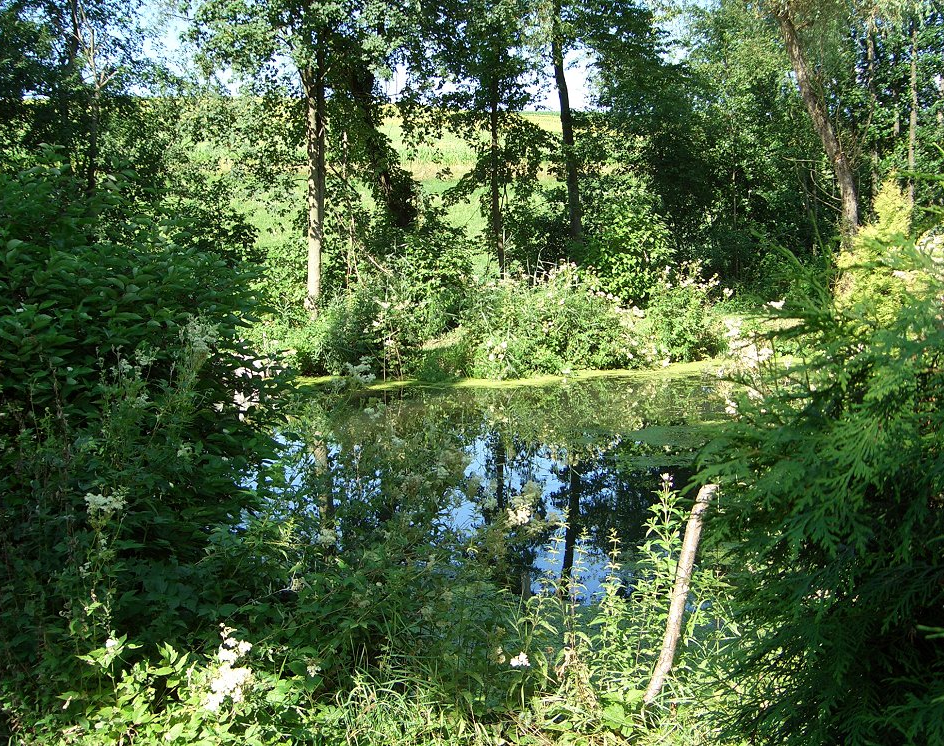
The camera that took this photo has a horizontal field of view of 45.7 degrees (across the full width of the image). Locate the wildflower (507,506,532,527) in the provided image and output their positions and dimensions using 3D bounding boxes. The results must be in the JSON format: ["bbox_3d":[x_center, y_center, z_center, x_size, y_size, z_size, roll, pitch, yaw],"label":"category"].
[{"bbox_3d":[0.195,0.585,4.600,0.099,0.084,0.084,0,10,0],"label":"wildflower"}]

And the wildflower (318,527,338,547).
[{"bbox_3d":[-0.606,0.686,4.700,0.084,0.078,0.071,0,10,0],"label":"wildflower"}]

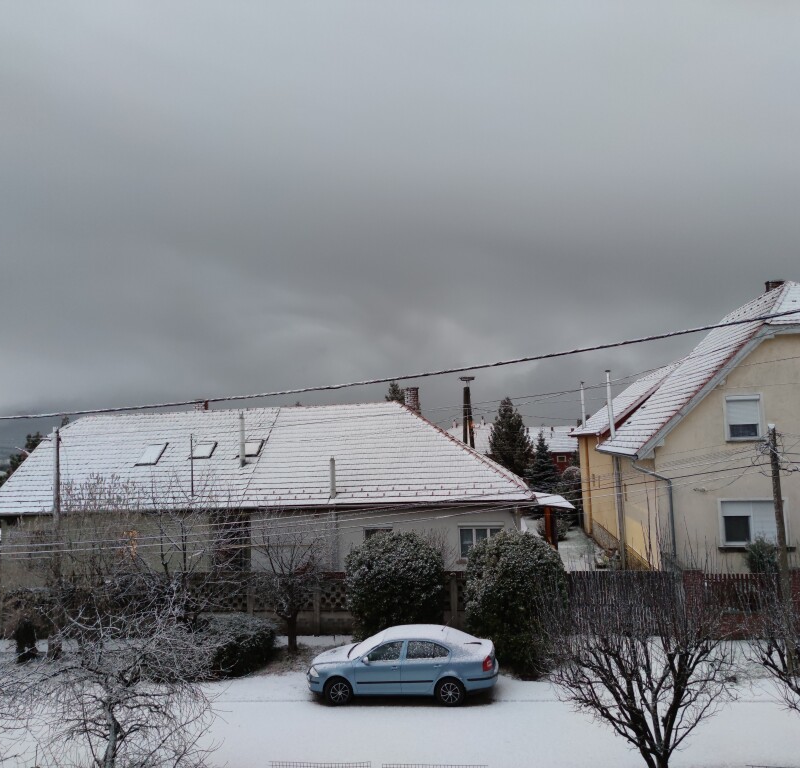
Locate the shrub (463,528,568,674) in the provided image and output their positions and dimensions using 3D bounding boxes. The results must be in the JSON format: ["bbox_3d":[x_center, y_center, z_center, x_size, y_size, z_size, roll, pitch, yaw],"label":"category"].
[{"bbox_3d":[3.201,5.874,19.828,2.774,3.412,2.600,-2,-4,6],"label":"shrub"}]

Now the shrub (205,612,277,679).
[{"bbox_3d":[-4.437,7.204,19.949,2.000,1.314,1.900,-2,-4,6],"label":"shrub"}]

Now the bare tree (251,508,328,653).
[{"bbox_3d":[-3.340,5.849,21.155,2.307,4.119,2.200,-2,-4,6],"label":"bare tree"}]

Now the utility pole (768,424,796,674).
[{"bbox_3d":[9.558,4.121,17.782,0.280,6.156,0.260,-2,-4,6],"label":"utility pole"}]

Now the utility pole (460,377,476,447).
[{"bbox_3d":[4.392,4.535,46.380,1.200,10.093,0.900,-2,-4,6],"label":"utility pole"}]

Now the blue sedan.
[{"bbox_3d":[0.040,6.810,17.280,4.570,1.480,1.780,-2,-4,6],"label":"blue sedan"}]

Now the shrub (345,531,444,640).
[{"bbox_3d":[-0.160,6.033,20.529,2.859,3.436,2.700,-2,-4,6],"label":"shrub"}]

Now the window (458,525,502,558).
[{"bbox_3d":[2.996,5.834,26.100,1.600,1.200,0.150,-3,-4,8],"label":"window"}]

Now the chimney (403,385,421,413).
[{"bbox_3d":[0.490,0.716,30.800,0.680,1.250,0.620,-3,-4,8],"label":"chimney"}]

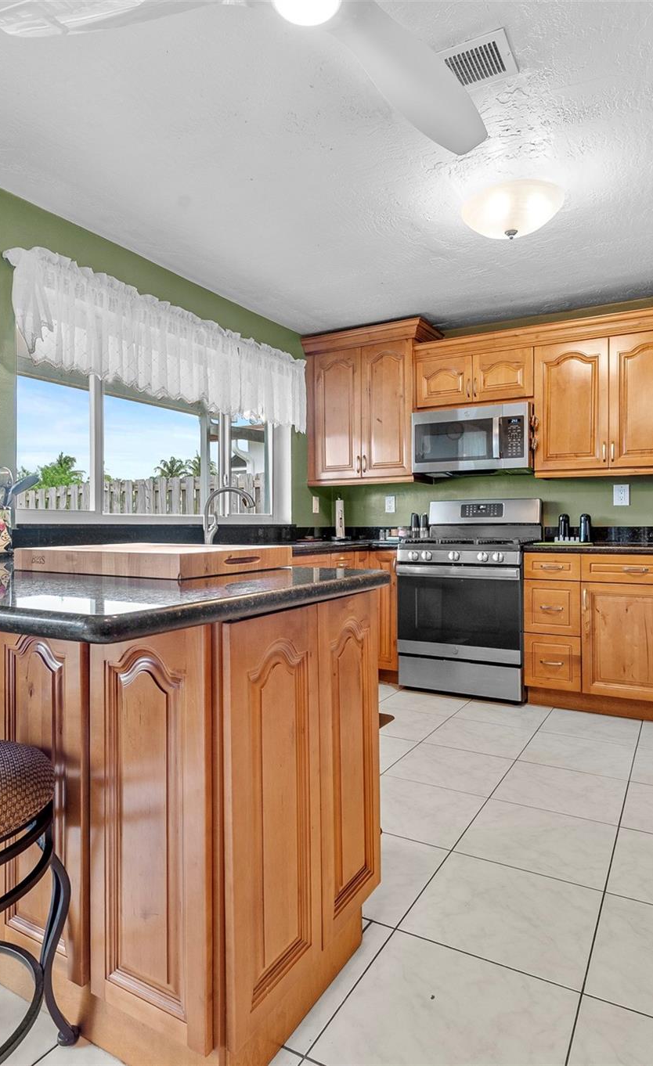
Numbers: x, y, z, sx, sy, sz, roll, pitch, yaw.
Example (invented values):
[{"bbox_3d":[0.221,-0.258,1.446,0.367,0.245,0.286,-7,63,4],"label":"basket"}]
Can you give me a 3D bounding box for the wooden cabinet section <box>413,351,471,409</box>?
[{"bbox_3d":[0.855,-0.992,4.235,0.381,0.299,0.320,0,0,30],"label":"wooden cabinet section"}]

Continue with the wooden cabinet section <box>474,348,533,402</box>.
[{"bbox_3d":[1.183,-0.990,4.045,0.377,0.299,0.320,0,0,30],"label":"wooden cabinet section"}]

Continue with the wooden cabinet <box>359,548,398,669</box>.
[{"bbox_3d":[0.499,0.510,4.302,0.264,0.812,0.620,0,1,30],"label":"wooden cabinet"}]

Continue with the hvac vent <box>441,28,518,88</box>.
[{"bbox_3d":[0.433,-1.396,1.876,0.200,0.028,0.248,0,1,30],"label":"hvac vent"}]

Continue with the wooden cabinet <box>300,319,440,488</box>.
[{"bbox_3d":[0.326,-0.887,4.569,0.913,1.088,0.375,0,1,30],"label":"wooden cabinet"}]

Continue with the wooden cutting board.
[{"bbox_3d":[-0.495,0.072,1.782,0.610,0.058,0.457,0,1,28],"label":"wooden cutting board"}]

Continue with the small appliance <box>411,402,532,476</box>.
[{"bbox_3d":[1.008,-0.600,4.160,0.750,0.408,0.395,0,1,30],"label":"small appliance"}]

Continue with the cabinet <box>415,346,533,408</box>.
[{"bbox_3d":[1.023,-0.984,4.194,0.800,0.356,0.325,0,1,30],"label":"cabinet"}]

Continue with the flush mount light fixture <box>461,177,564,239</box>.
[{"bbox_3d":[0.790,-1.335,2.654,0.420,0.170,0.420,0,1,30],"label":"flush mount light fixture"}]

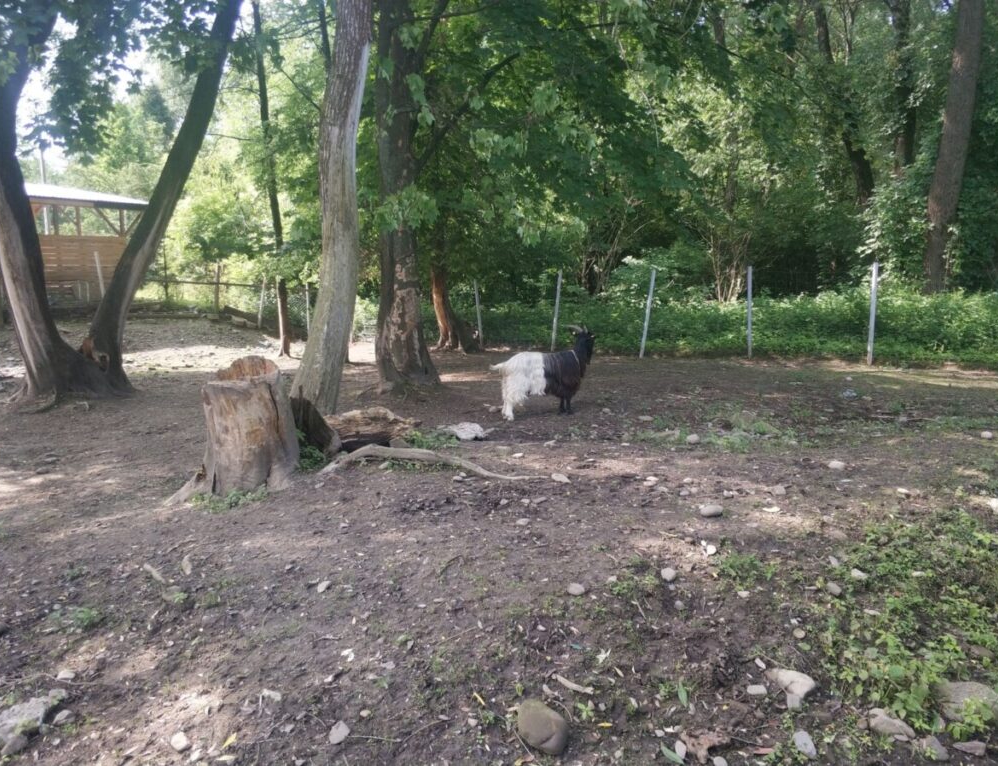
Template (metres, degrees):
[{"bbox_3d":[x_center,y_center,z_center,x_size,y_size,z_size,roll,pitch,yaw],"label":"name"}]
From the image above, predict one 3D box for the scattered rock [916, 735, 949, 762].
[{"bbox_3d":[1.359,1.140,2.496,0.090,0.055,0.080,-2,7,-20],"label":"scattered rock"}]

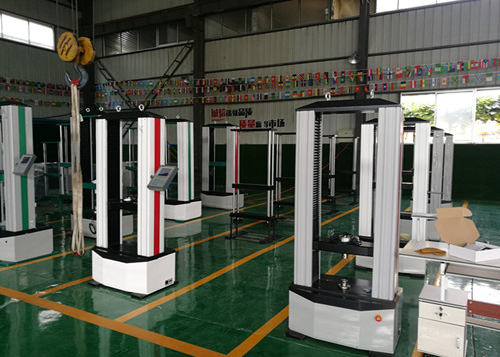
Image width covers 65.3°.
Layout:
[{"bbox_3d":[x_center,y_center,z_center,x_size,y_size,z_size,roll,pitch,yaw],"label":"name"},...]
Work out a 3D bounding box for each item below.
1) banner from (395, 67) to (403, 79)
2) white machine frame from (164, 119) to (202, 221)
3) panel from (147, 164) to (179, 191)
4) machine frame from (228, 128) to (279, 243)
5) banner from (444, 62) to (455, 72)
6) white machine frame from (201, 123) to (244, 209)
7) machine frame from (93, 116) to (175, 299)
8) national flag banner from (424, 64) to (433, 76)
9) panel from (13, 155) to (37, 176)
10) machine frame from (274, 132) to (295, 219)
[{"bbox_3d":[4.884,-3.469,12.800,0.210,0.330,0.040,2,4,29],"label":"banner"},{"bbox_3d":[-1.793,-0.211,9.483,1.020,2.378,0.754,2,4,29],"label":"white machine frame"},{"bbox_3d":[-0.951,-0.003,4.287,0.217,0.295,0.055,2,-38,29],"label":"panel"},{"bbox_3d":[0.075,0.102,7.346,0.895,2.041,0.597,2,4,29],"label":"machine frame"},{"bbox_3d":[6.574,-3.643,12.800,0.280,0.280,0.040,2,4,29],"label":"banner"},{"bbox_3d":[-0.793,-0.334,11.339,1.020,2.410,0.754,2,4,29],"label":"white machine frame"},{"bbox_3d":[-1.397,0.260,4.649,0.895,2.033,0.604,2,4,29],"label":"machine frame"},{"bbox_3d":[5.868,-3.561,12.800,0.220,0.330,0.040,2,4,29],"label":"national flag banner"},{"bbox_3d":[-3.155,-0.173,5.513,0.235,0.298,0.055,2,-30,29],"label":"panel"},{"bbox_3d":[1.031,-0.015,9.236,0.895,2.057,0.597,2,4,29],"label":"machine frame"}]

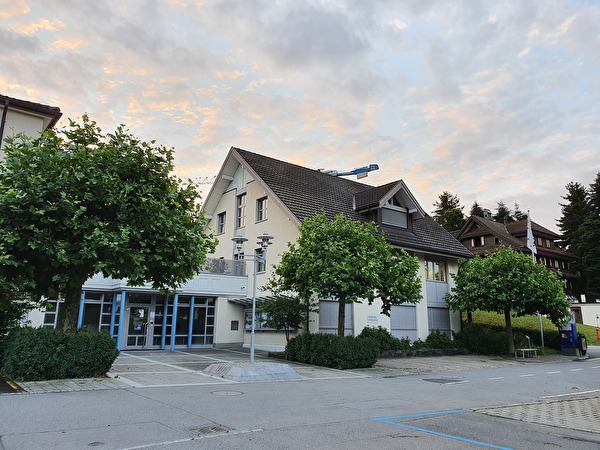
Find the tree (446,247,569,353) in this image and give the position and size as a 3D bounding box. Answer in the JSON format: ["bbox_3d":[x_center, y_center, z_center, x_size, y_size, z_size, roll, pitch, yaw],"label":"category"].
[{"bbox_3d":[11.935,4.261,25.937,6.772,6.144,6.433,10,-16,-35],"label":"tree"}]

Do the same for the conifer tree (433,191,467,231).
[{"bbox_3d":[21.368,3.561,62.838,6.500,17.474,6.500,-5,-14,24],"label":"conifer tree"}]

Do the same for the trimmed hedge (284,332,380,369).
[{"bbox_3d":[1.199,5.105,18.581,1.820,1.250,4.000,9,-15,-31],"label":"trimmed hedge"}]

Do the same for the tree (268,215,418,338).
[{"bbox_3d":[1.885,2.499,18.410,6.078,6.194,5.652,1,-13,0],"label":"tree"}]

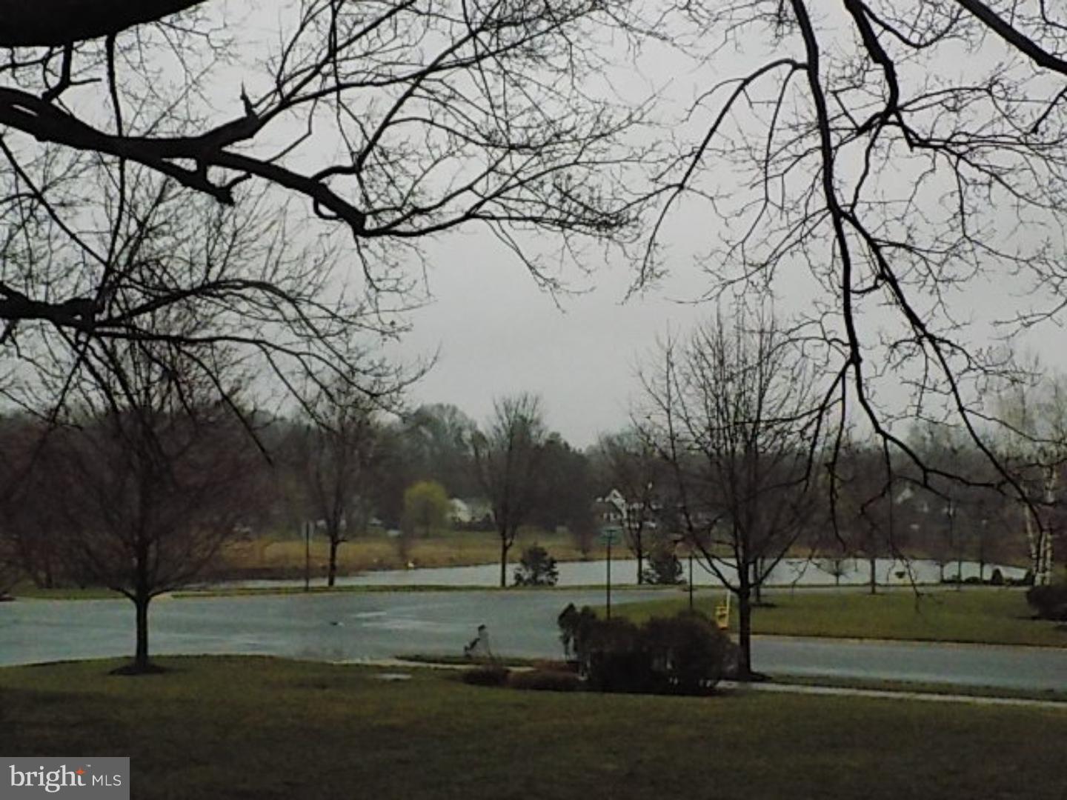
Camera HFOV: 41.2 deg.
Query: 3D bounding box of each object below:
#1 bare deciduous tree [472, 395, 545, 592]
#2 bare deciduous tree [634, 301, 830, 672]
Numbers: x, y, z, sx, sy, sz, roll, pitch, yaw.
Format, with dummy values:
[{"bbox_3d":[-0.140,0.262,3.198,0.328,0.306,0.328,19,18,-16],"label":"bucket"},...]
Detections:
[{"bbox_3d":[-1.080,4.000,62.000,3.400,8.500,3.400,0,-4,0],"label":"bare deciduous tree"},{"bbox_3d":[4.600,2.130,32.800,4.400,8.500,4.300,0,-4,0],"label":"bare deciduous tree"}]

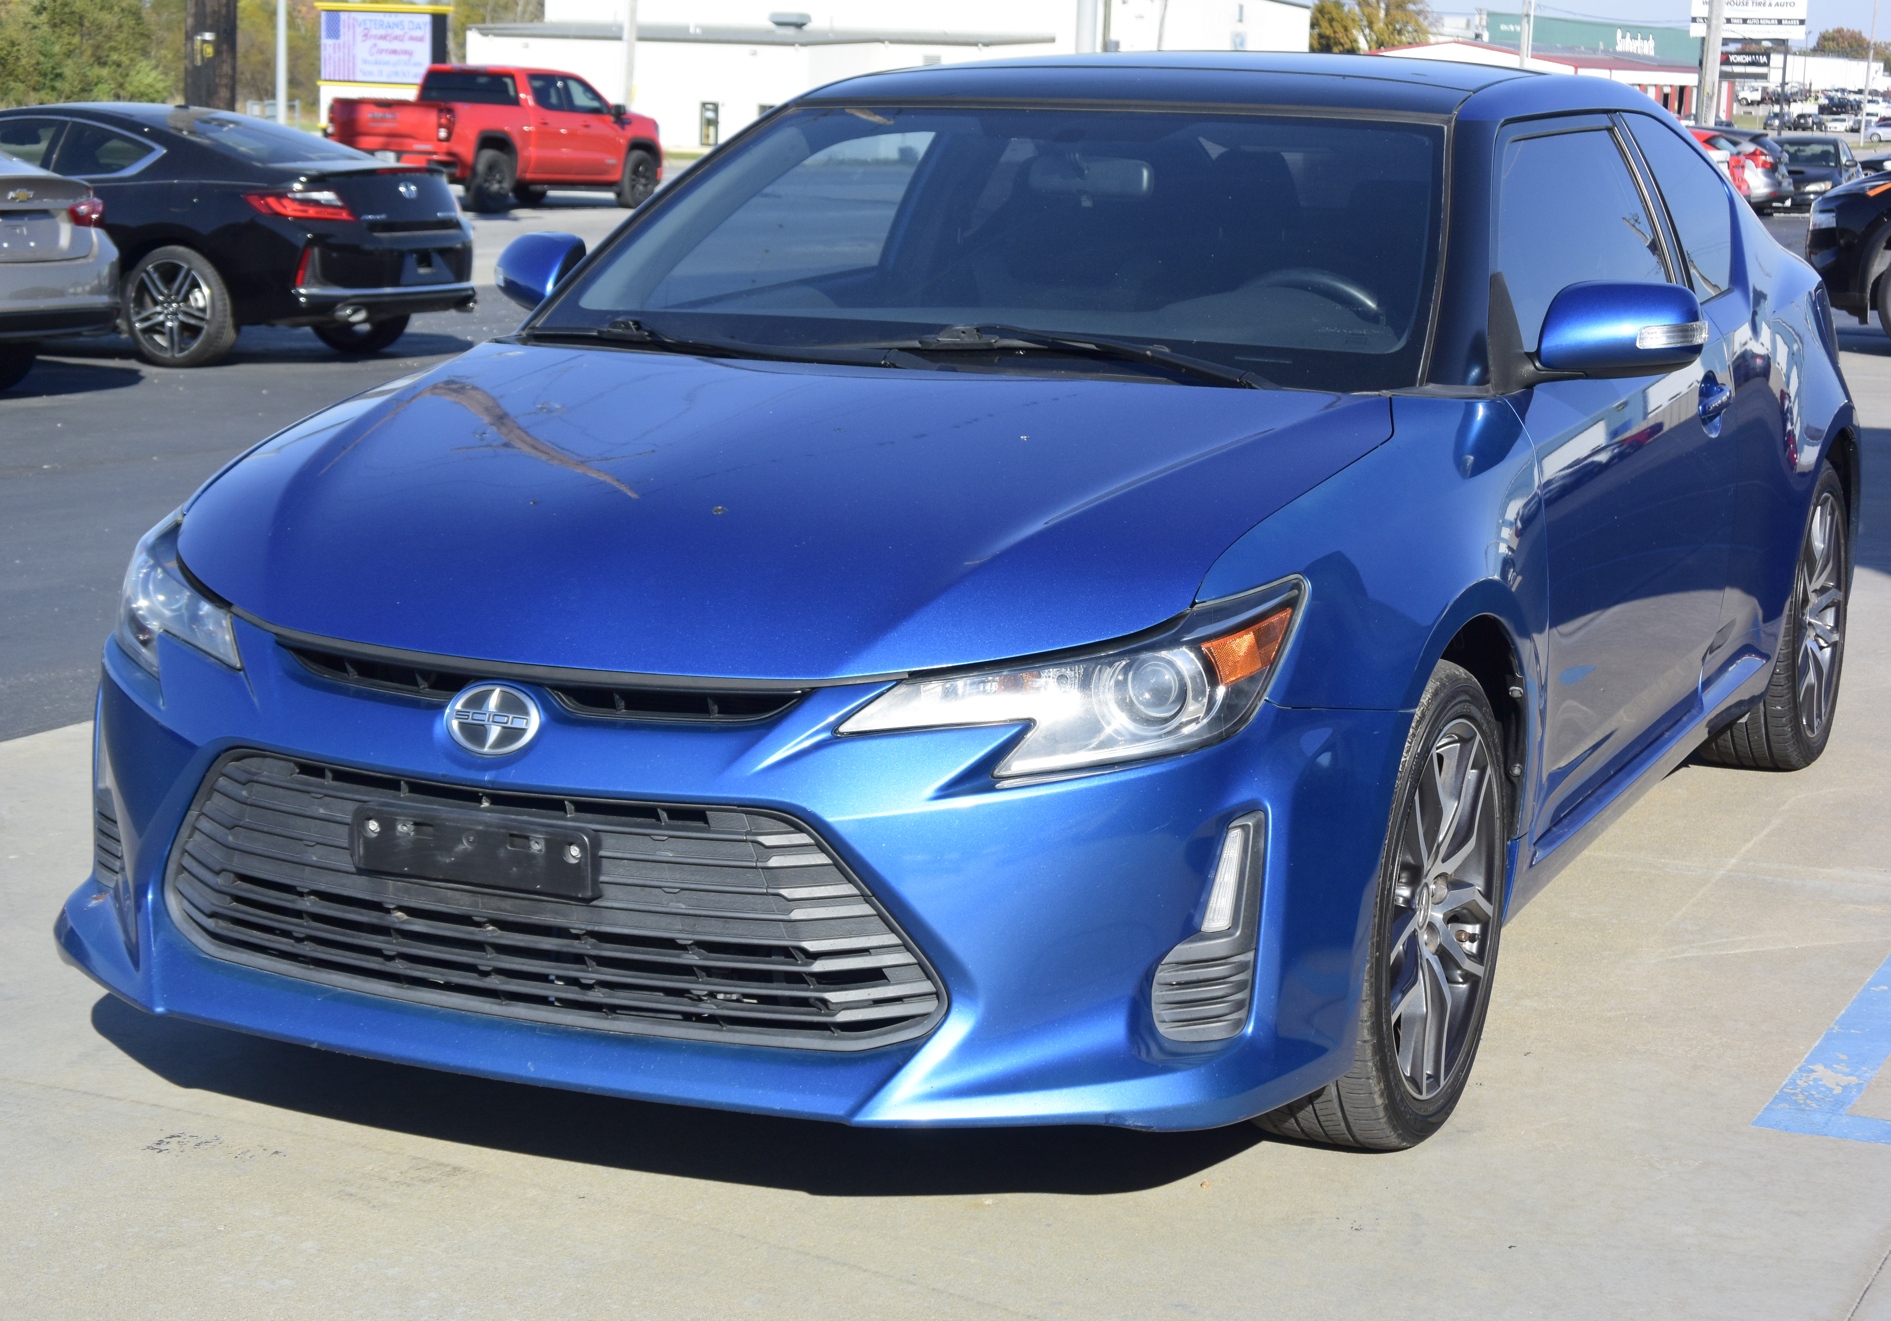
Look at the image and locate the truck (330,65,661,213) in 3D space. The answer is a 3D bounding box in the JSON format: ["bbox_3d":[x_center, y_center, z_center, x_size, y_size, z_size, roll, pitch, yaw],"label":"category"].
[{"bbox_3d":[-6.207,-7.388,44.386,2.060,1.920,5.880,6,11,25],"label":"truck"}]

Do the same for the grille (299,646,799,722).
[{"bbox_3d":[-0.492,0.025,3.620,0.720,0.060,0.100,6,11,25],"label":"grille"}]

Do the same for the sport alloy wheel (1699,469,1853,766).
[{"bbox_3d":[1.707,-0.101,6.493,0.225,0.655,0.655,6,11,25],"label":"sport alloy wheel"}]

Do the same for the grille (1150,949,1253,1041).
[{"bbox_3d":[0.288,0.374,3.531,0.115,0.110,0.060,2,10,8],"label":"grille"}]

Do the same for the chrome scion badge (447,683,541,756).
[{"bbox_3d":[-0.514,0.068,3.576,0.121,0.085,0.020,6,-11,25],"label":"chrome scion badge"}]

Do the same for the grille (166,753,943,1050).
[{"bbox_3d":[-0.514,0.269,3.625,1.070,0.275,0.140,6,11,25],"label":"grille"}]

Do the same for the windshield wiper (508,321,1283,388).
[{"bbox_3d":[-0.114,-0.447,4.503,1.250,0.095,0.220,6,11,25],"label":"windshield wiper"}]

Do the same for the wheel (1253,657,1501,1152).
[{"bbox_3d":[0.549,0.307,4.088,0.225,0.655,0.655,5,11,24],"label":"wheel"}]

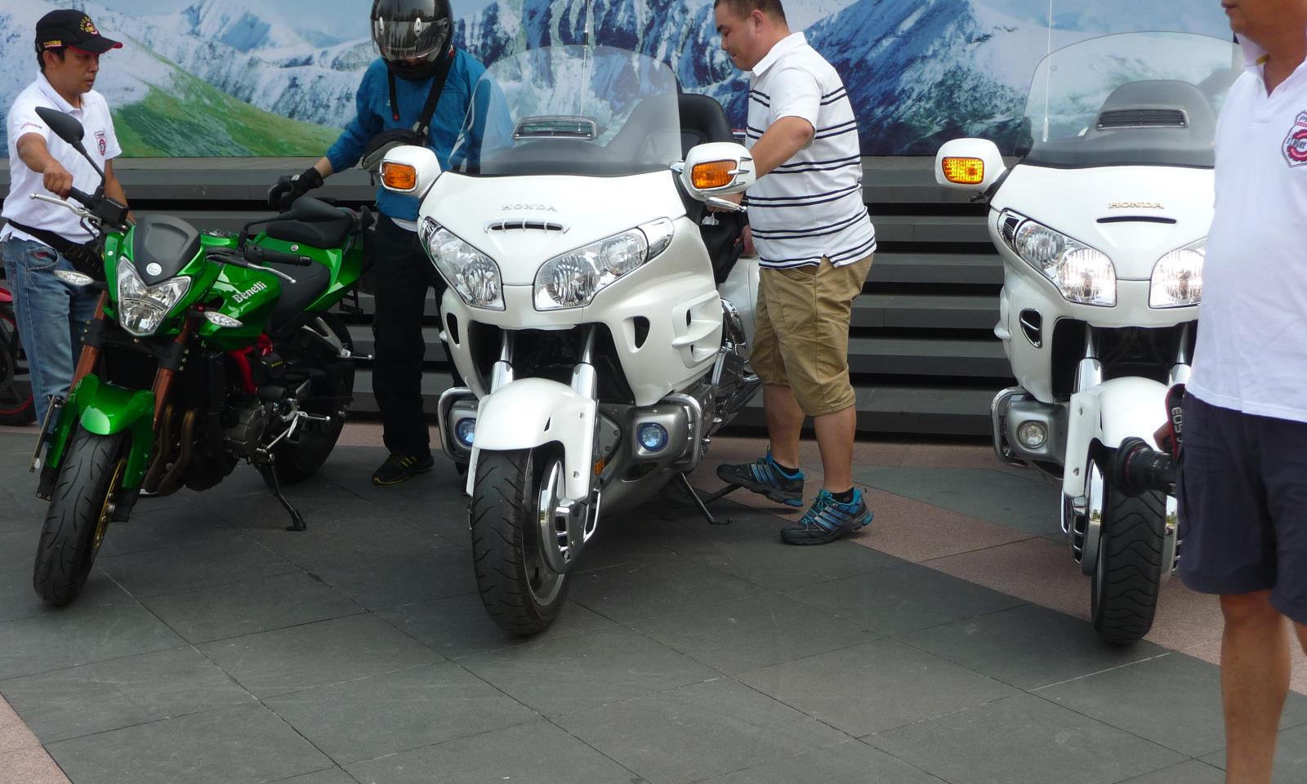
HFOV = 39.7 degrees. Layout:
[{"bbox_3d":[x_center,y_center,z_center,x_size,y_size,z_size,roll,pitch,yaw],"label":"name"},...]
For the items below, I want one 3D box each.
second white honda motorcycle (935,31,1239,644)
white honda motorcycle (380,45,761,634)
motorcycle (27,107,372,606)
[{"bbox_3d":[1.503,-0.286,5.323,1.020,1.500,2.630,2,11,20],"label":"second white honda motorcycle"},{"bbox_3d":[-0.074,-0.289,5.548,1.020,1.500,2.630,2,11,16],"label":"white honda motorcycle"},{"bbox_3d":[-1.383,-0.157,5.726,0.860,1.250,2.130,9,13,13],"label":"motorcycle"}]

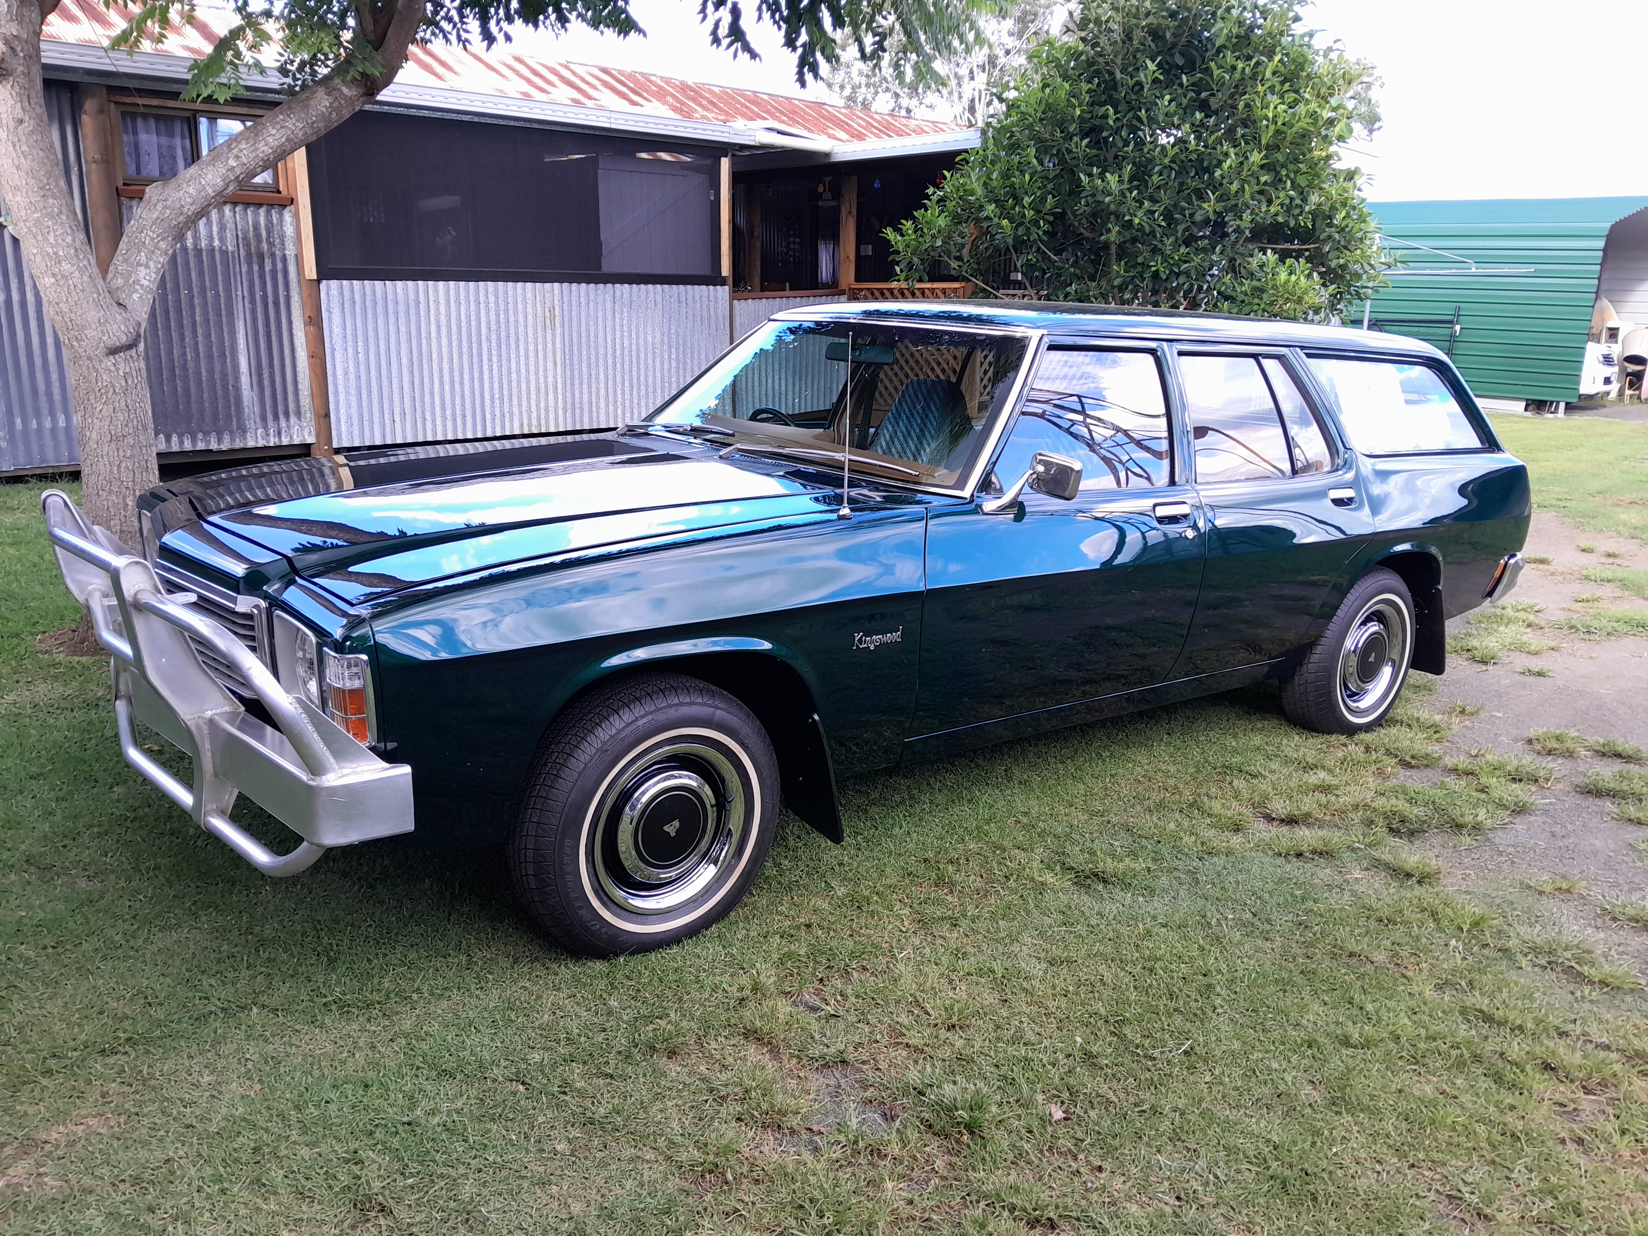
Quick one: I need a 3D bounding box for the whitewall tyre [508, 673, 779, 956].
[{"bbox_3d":[-0.396,0.451,2.816,0.627,0.627,0.195,-9,18,-39],"label":"whitewall tyre"}]

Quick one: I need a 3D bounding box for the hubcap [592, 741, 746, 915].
[{"bbox_3d":[-0.343,0.467,2.755,0.400,0.400,0.065,-9,18,-39],"label":"hubcap"}]

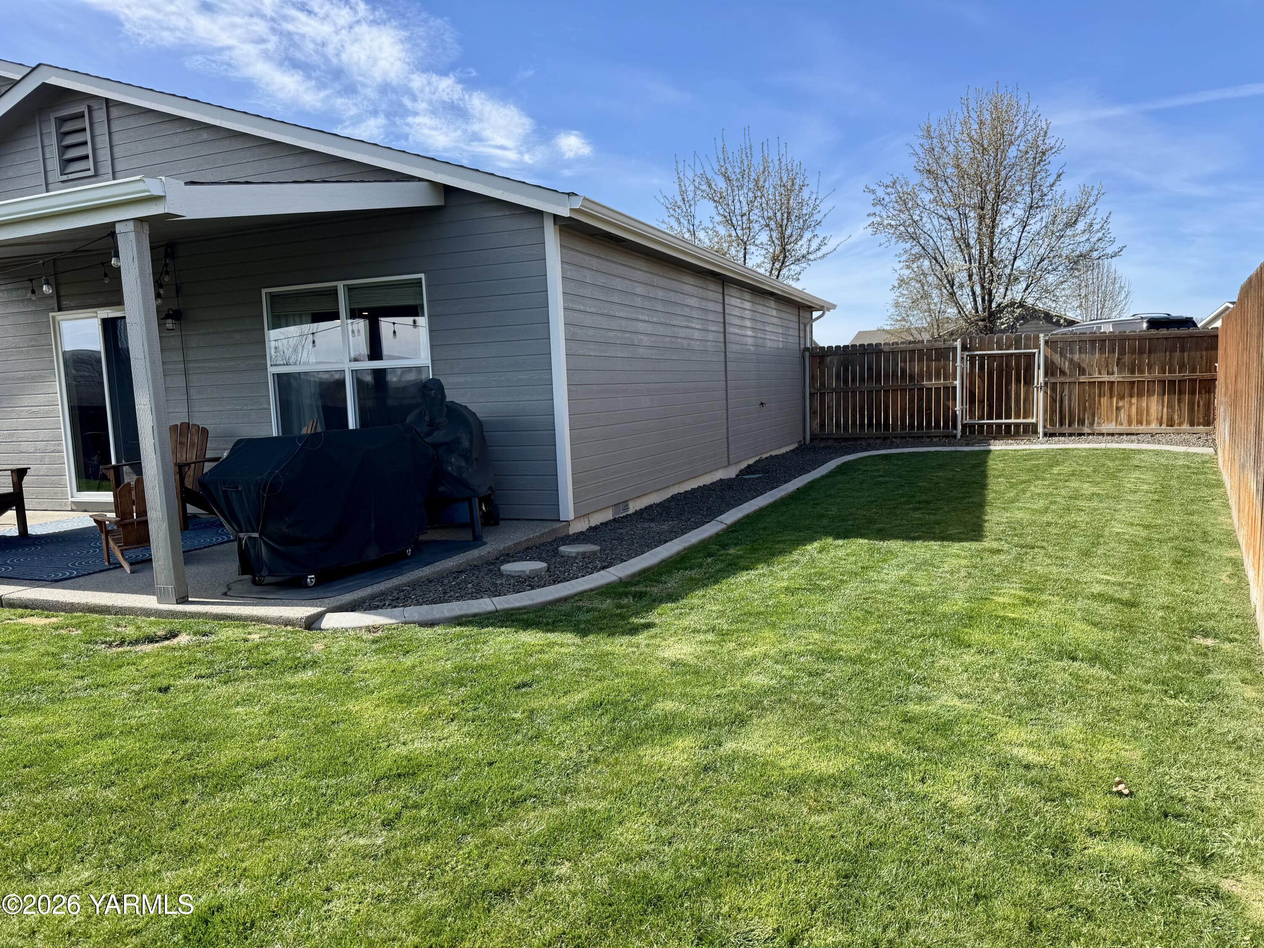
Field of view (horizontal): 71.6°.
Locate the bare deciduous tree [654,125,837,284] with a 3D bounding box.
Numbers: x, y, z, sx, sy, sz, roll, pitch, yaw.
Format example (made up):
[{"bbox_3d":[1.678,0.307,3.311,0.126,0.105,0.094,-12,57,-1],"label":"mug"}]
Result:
[{"bbox_3d":[3.120,-5.373,23.874,5.070,7.780,5.070,0,6,22],"label":"bare deciduous tree"}]

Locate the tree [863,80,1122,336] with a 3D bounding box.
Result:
[{"bbox_3d":[8.857,-5.511,21.820,5.770,7.990,5.770,0,6,22],"label":"tree"}]

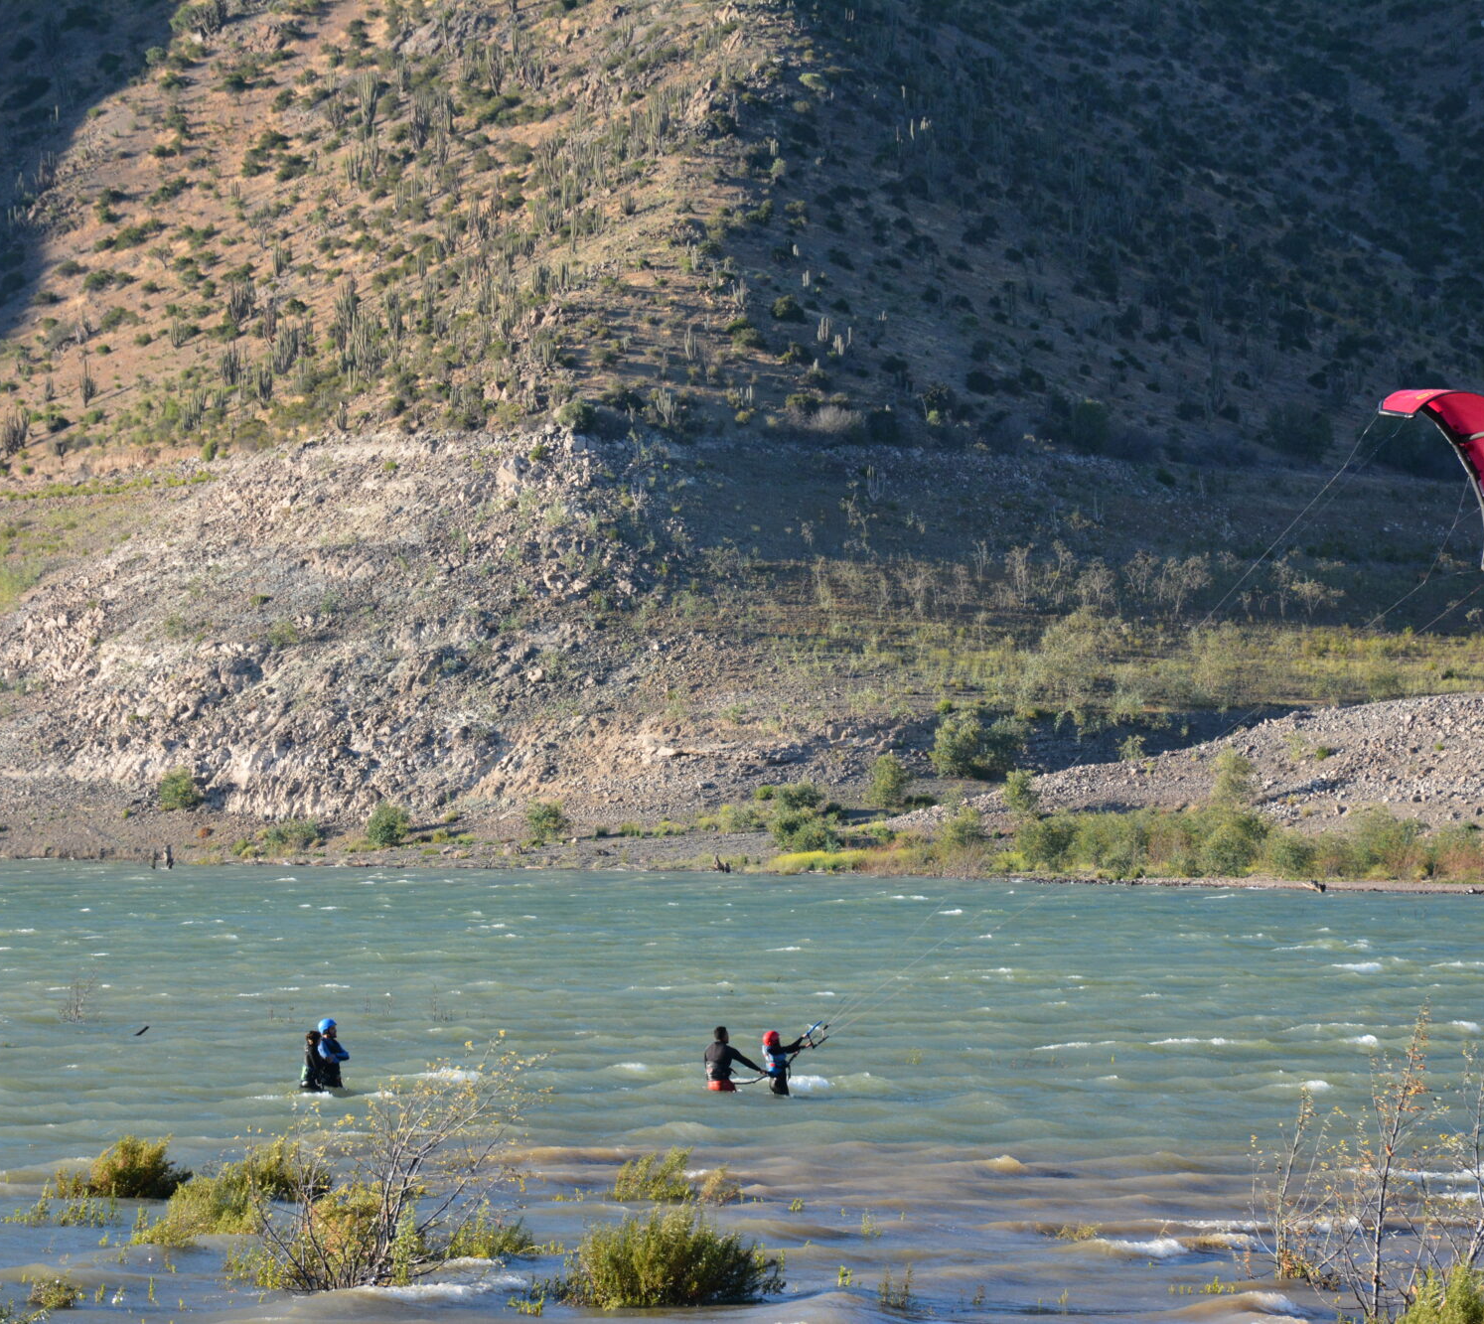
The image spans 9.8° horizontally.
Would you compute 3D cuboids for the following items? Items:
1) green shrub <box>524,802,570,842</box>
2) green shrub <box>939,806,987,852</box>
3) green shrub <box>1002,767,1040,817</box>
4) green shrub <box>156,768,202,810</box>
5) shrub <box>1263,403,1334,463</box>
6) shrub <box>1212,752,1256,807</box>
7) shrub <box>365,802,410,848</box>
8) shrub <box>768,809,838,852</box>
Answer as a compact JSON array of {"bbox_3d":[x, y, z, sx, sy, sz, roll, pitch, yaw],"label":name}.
[{"bbox_3d":[-8.691,7.107,385.000,1.940,1.870,1.790,0,-1,0],"label":"green shrub"},{"bbox_3d":[8.904,6.743,350.000,1.890,1.890,1.740,0,-1,0],"label":"green shrub"},{"bbox_3d":[11.191,5.270,348.000,1.450,1.880,1.340,0,-1,0],"label":"green shrub"},{"bbox_3d":[-26.143,5.908,402.000,2.030,1.960,1.860,0,-1,0],"label":"green shrub"},{"bbox_3d":[31.150,-12.865,485.000,3.710,3.200,3.410,0,-1,0],"label":"shrub"},{"bbox_3d":[19.449,4.641,343.000,1.670,2.210,1.540,0,-1,0],"label":"shrub"},{"bbox_3d":[-15.761,7.245,385.000,2.010,2.010,1.850,0,-1,0],"label":"shrub"},{"bbox_3d":[2.569,7.091,363.000,2.780,1.770,2.550,0,-1,0],"label":"shrub"}]

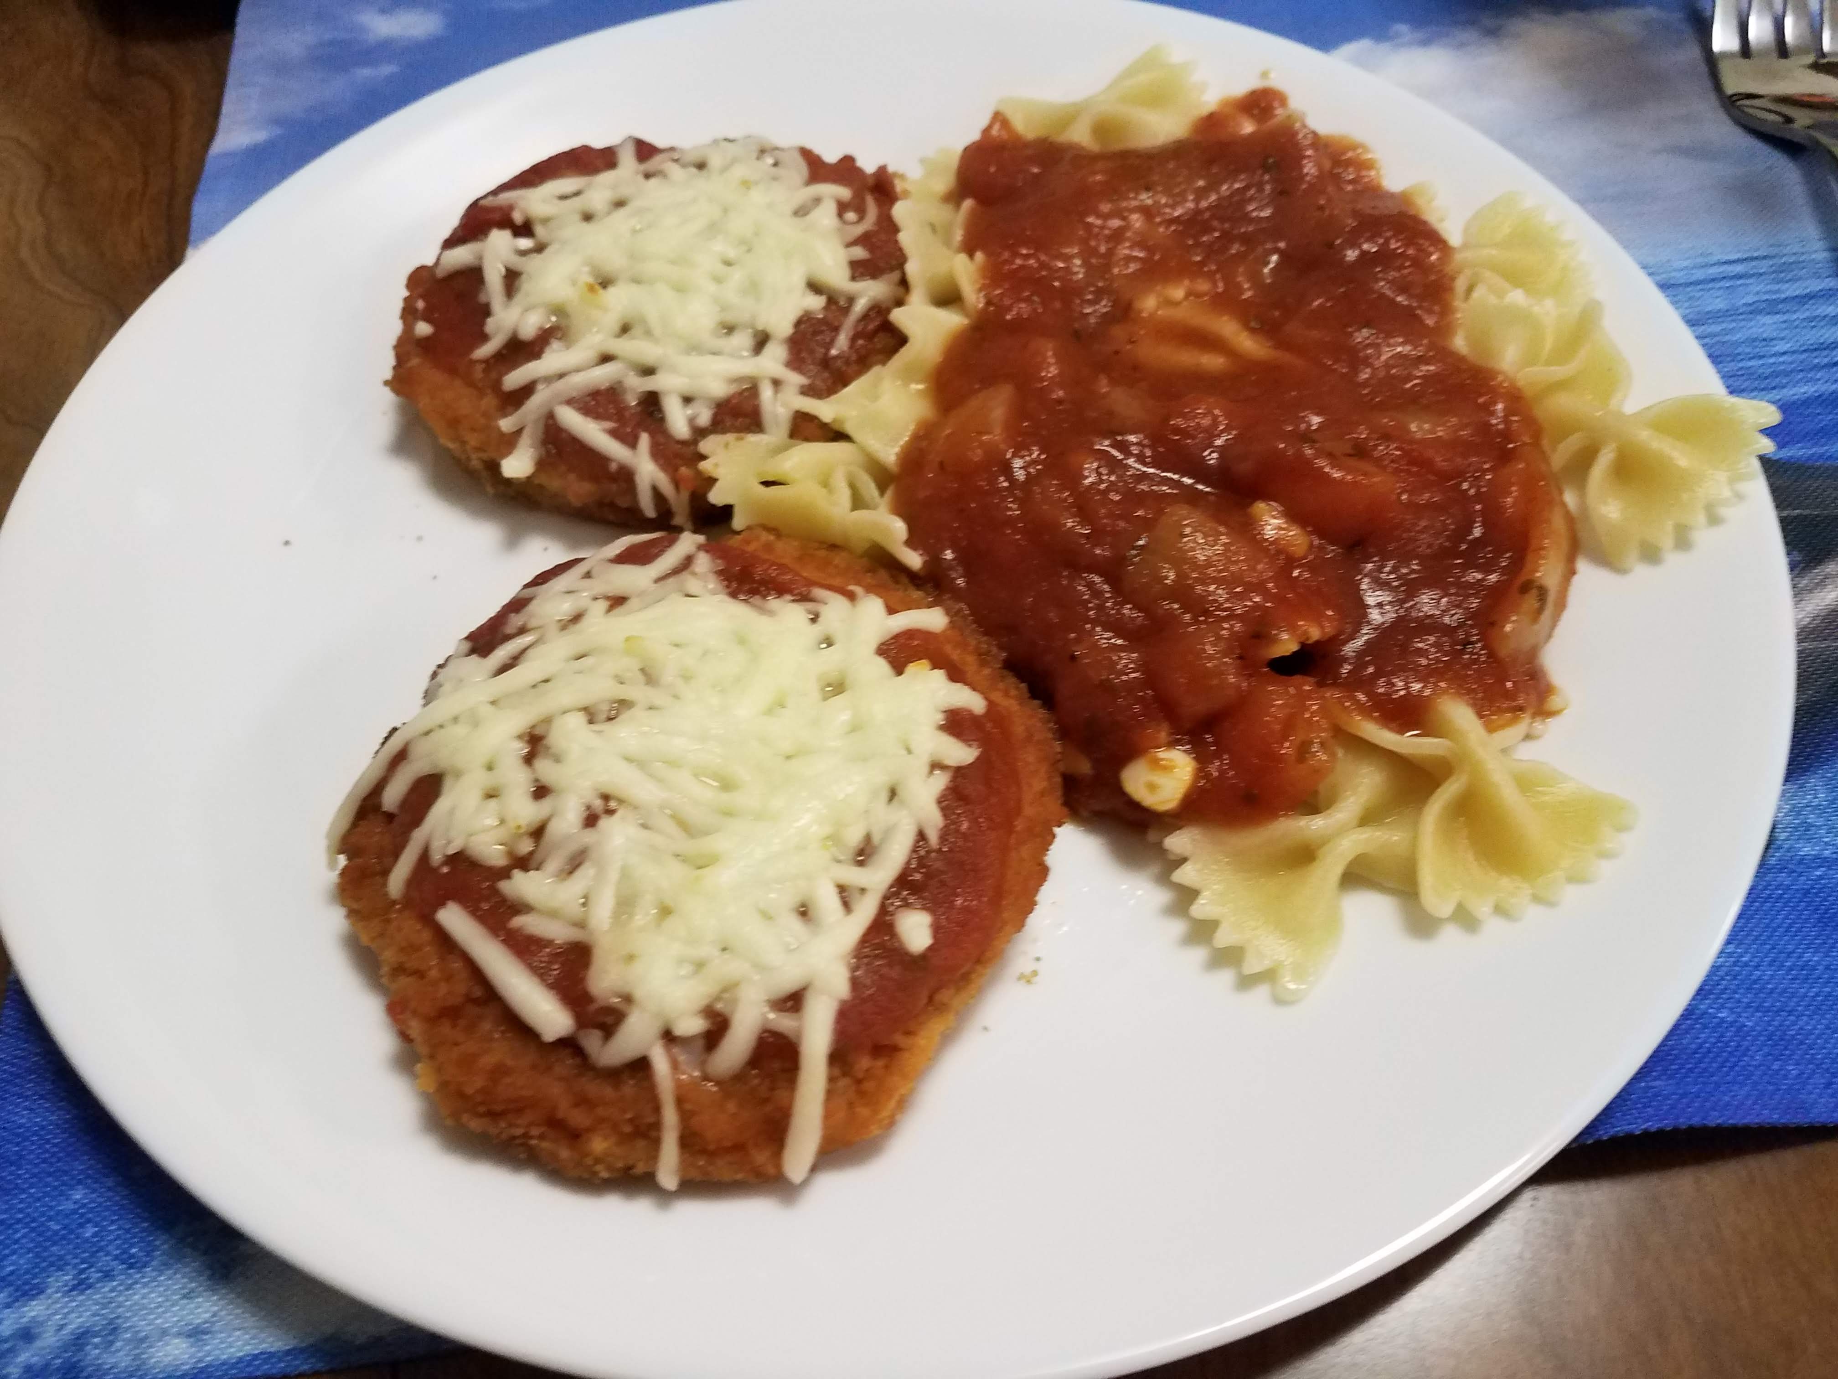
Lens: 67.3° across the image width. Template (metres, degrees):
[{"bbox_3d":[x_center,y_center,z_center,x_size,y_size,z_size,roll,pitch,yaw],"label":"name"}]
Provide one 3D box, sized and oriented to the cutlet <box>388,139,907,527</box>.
[{"bbox_3d":[-0.045,-0.068,0.240,0.095,0.019,0.095,-5,56,0],"label":"cutlet"}]

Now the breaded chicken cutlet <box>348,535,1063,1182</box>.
[{"bbox_3d":[-0.029,0.015,0.184,0.097,0.019,0.097,-5,56,0],"label":"breaded chicken cutlet"}]

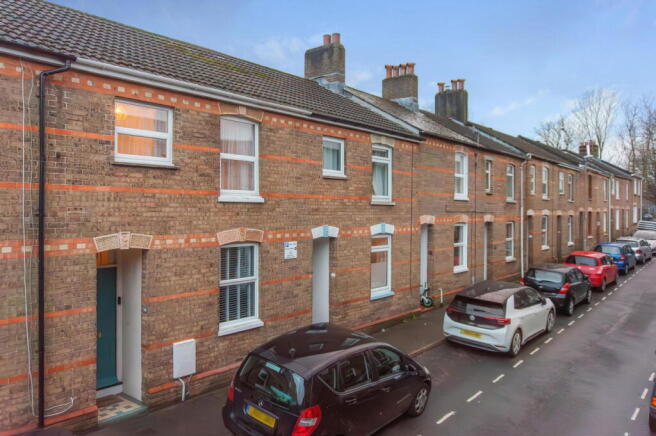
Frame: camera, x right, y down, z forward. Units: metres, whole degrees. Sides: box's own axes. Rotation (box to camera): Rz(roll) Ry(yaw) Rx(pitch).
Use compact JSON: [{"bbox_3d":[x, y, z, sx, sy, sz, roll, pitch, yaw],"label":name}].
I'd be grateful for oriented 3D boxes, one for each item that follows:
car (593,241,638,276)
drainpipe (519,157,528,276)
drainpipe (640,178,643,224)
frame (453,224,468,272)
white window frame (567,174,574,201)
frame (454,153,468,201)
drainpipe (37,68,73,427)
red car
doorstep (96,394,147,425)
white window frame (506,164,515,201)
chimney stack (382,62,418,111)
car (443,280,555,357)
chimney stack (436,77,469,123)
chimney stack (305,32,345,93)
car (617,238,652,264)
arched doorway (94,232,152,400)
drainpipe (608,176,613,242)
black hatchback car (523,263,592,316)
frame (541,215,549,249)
[{"bbox_3d":[15.540,2.097,24.841,1.720,1.500,3.850,0,2,42],"label":"car"},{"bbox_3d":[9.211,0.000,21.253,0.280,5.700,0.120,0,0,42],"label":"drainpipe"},{"bbox_3d":[35.119,-1.706,50.907,0.110,5.537,0.110,0,0,0],"label":"drainpipe"},{"bbox_3d":[5.051,1.149,17.454,0.150,1.914,1.080,0,0,42],"label":"frame"},{"bbox_3d":[15.457,-1.909,29.104,0.150,1.707,1.050,0,0,42],"label":"white window frame"},{"bbox_3d":[5.083,-1.589,17.490,0.150,1.833,1.080,0,0,42],"label":"frame"},{"bbox_3d":[-3.843,0.367,6.365,0.218,5.135,0.338,0,0,42],"label":"drainpipe"},{"bbox_3d":[11.953,2.290,20.807,1.700,1.500,4.000,0,2,42],"label":"red car"},{"bbox_3d":[-3.495,3.099,7.385,0.755,0.139,0.775,0,0,42],"label":"doorstep"},{"bbox_3d":[8.559,-1.633,21.381,0.150,1.715,1.050,0,0,42],"label":"white window frame"},{"bbox_3d":[3.118,-5.527,19.777,1.500,1.880,0.550,0,0,42],"label":"chimney stack"},{"bbox_3d":[4.916,2.533,12.673,1.798,1.559,4.231,0,1,41],"label":"car"},{"bbox_3d":[6.406,-5.889,23.637,1.559,2.254,0.516,0,0,42],"label":"chimney stack"},{"bbox_3d":[-0.109,-5.343,16.308,1.589,2.135,0.447,0,0,42],"label":"chimney stack"},{"bbox_3d":[18.916,1.924,28.461,1.740,1.460,4.150,0,2,42],"label":"car"},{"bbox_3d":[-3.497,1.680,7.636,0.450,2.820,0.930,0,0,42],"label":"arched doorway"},{"bbox_3d":[22.098,-0.447,35.604,0.139,5.512,0.129,0,0,42],"label":"drainpipe"},{"bbox_3d":[8.206,2.399,16.417,1.720,1.480,4.020,0,2,42],"label":"black hatchback car"},{"bbox_3d":[11.391,0.725,23.990,0.120,1.750,1.000,0,0,42],"label":"frame"}]

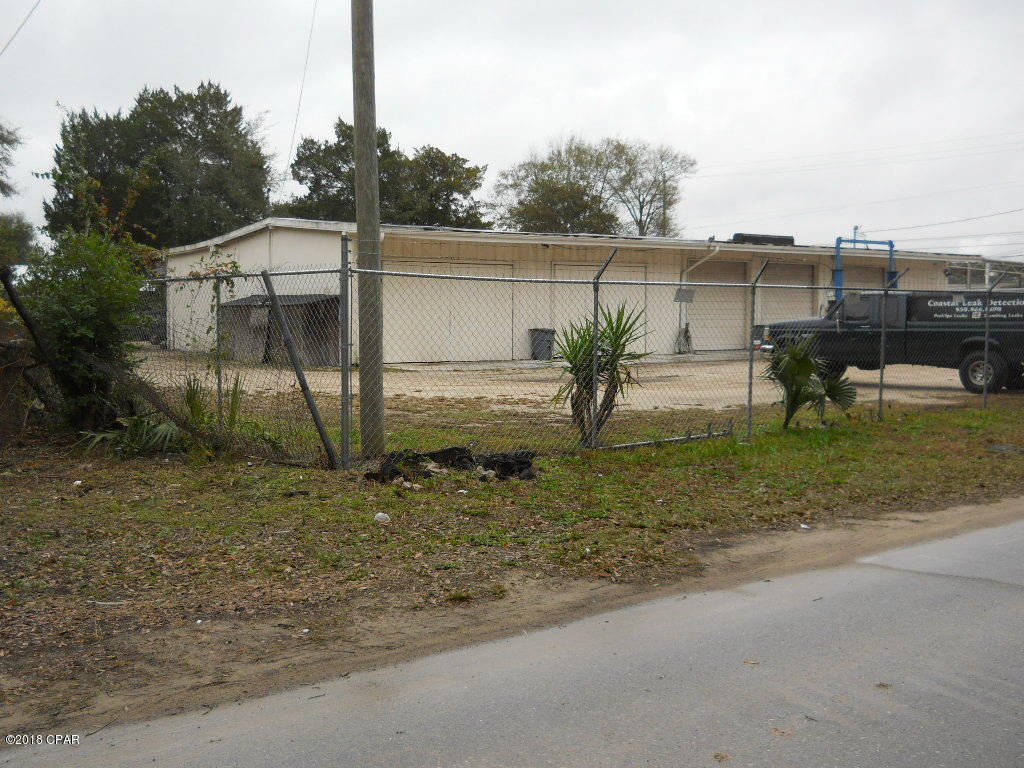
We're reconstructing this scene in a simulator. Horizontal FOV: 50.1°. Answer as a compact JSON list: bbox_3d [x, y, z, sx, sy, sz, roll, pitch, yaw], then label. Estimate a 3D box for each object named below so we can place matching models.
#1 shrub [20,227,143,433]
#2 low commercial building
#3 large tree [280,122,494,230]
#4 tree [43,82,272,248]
[{"bbox_3d":[-5.344,-0.645,13.688,1.550,2.530,1.600,0,4,0],"label":"shrub"},{"bbox_3d":[3.725,-3.562,42.438,30.200,4.150,13.800,-3,5,-36],"label":"low commercial building"},{"bbox_3d":[-6.501,-7.913,55.572,10.300,10.970,9.500,0,4,0],"label":"large tree"},{"bbox_3d":[-15.196,-7.335,47.091,9.600,11.080,9.400,0,4,0],"label":"tree"}]

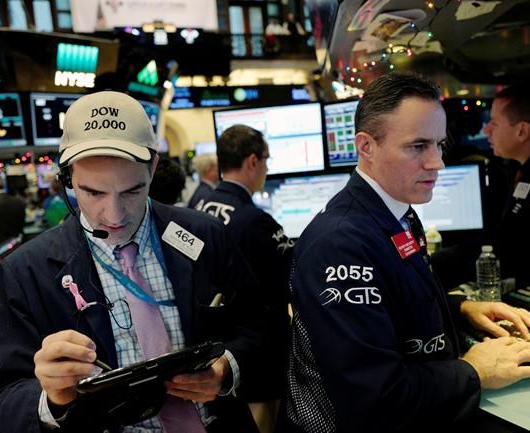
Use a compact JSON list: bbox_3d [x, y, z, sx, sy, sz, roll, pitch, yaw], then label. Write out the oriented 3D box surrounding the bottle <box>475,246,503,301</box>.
[{"bbox_3d":[0.597,0.176,1.347,0.065,0.200,0.065,-4,4,0],"label":"bottle"}]

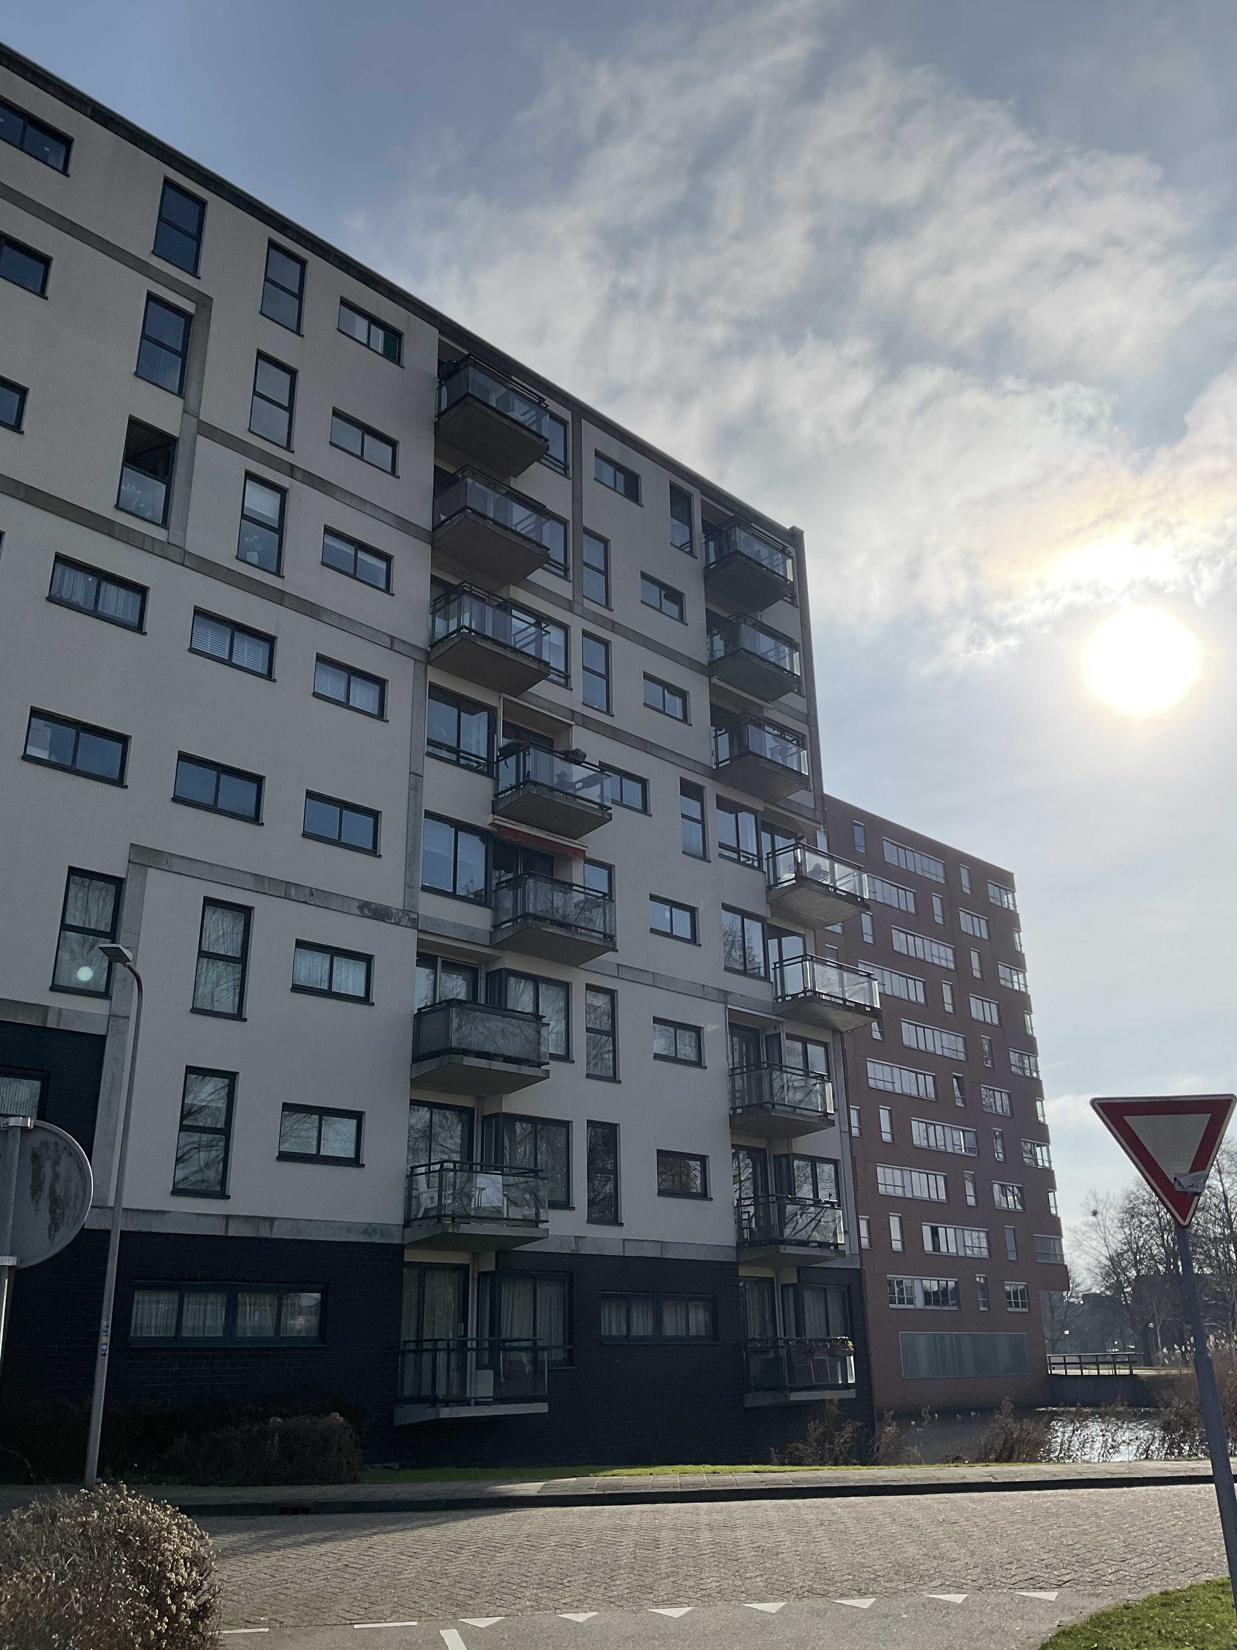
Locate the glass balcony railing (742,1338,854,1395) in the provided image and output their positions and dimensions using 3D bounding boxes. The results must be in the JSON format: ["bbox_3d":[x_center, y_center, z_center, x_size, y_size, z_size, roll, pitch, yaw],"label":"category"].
[{"bbox_3d":[3.657,10.881,27.986,2.153,0.917,1.077,19,-29,-41],"label":"glass balcony railing"}]

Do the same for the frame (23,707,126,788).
[{"bbox_3d":[-8.807,-1.228,22.520,0.140,0.917,1.720,-20,-28,41],"label":"frame"}]

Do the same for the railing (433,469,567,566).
[{"bbox_3d":[-2.577,-6.197,28.205,2.143,0.987,1.077,19,-29,-41],"label":"railing"}]

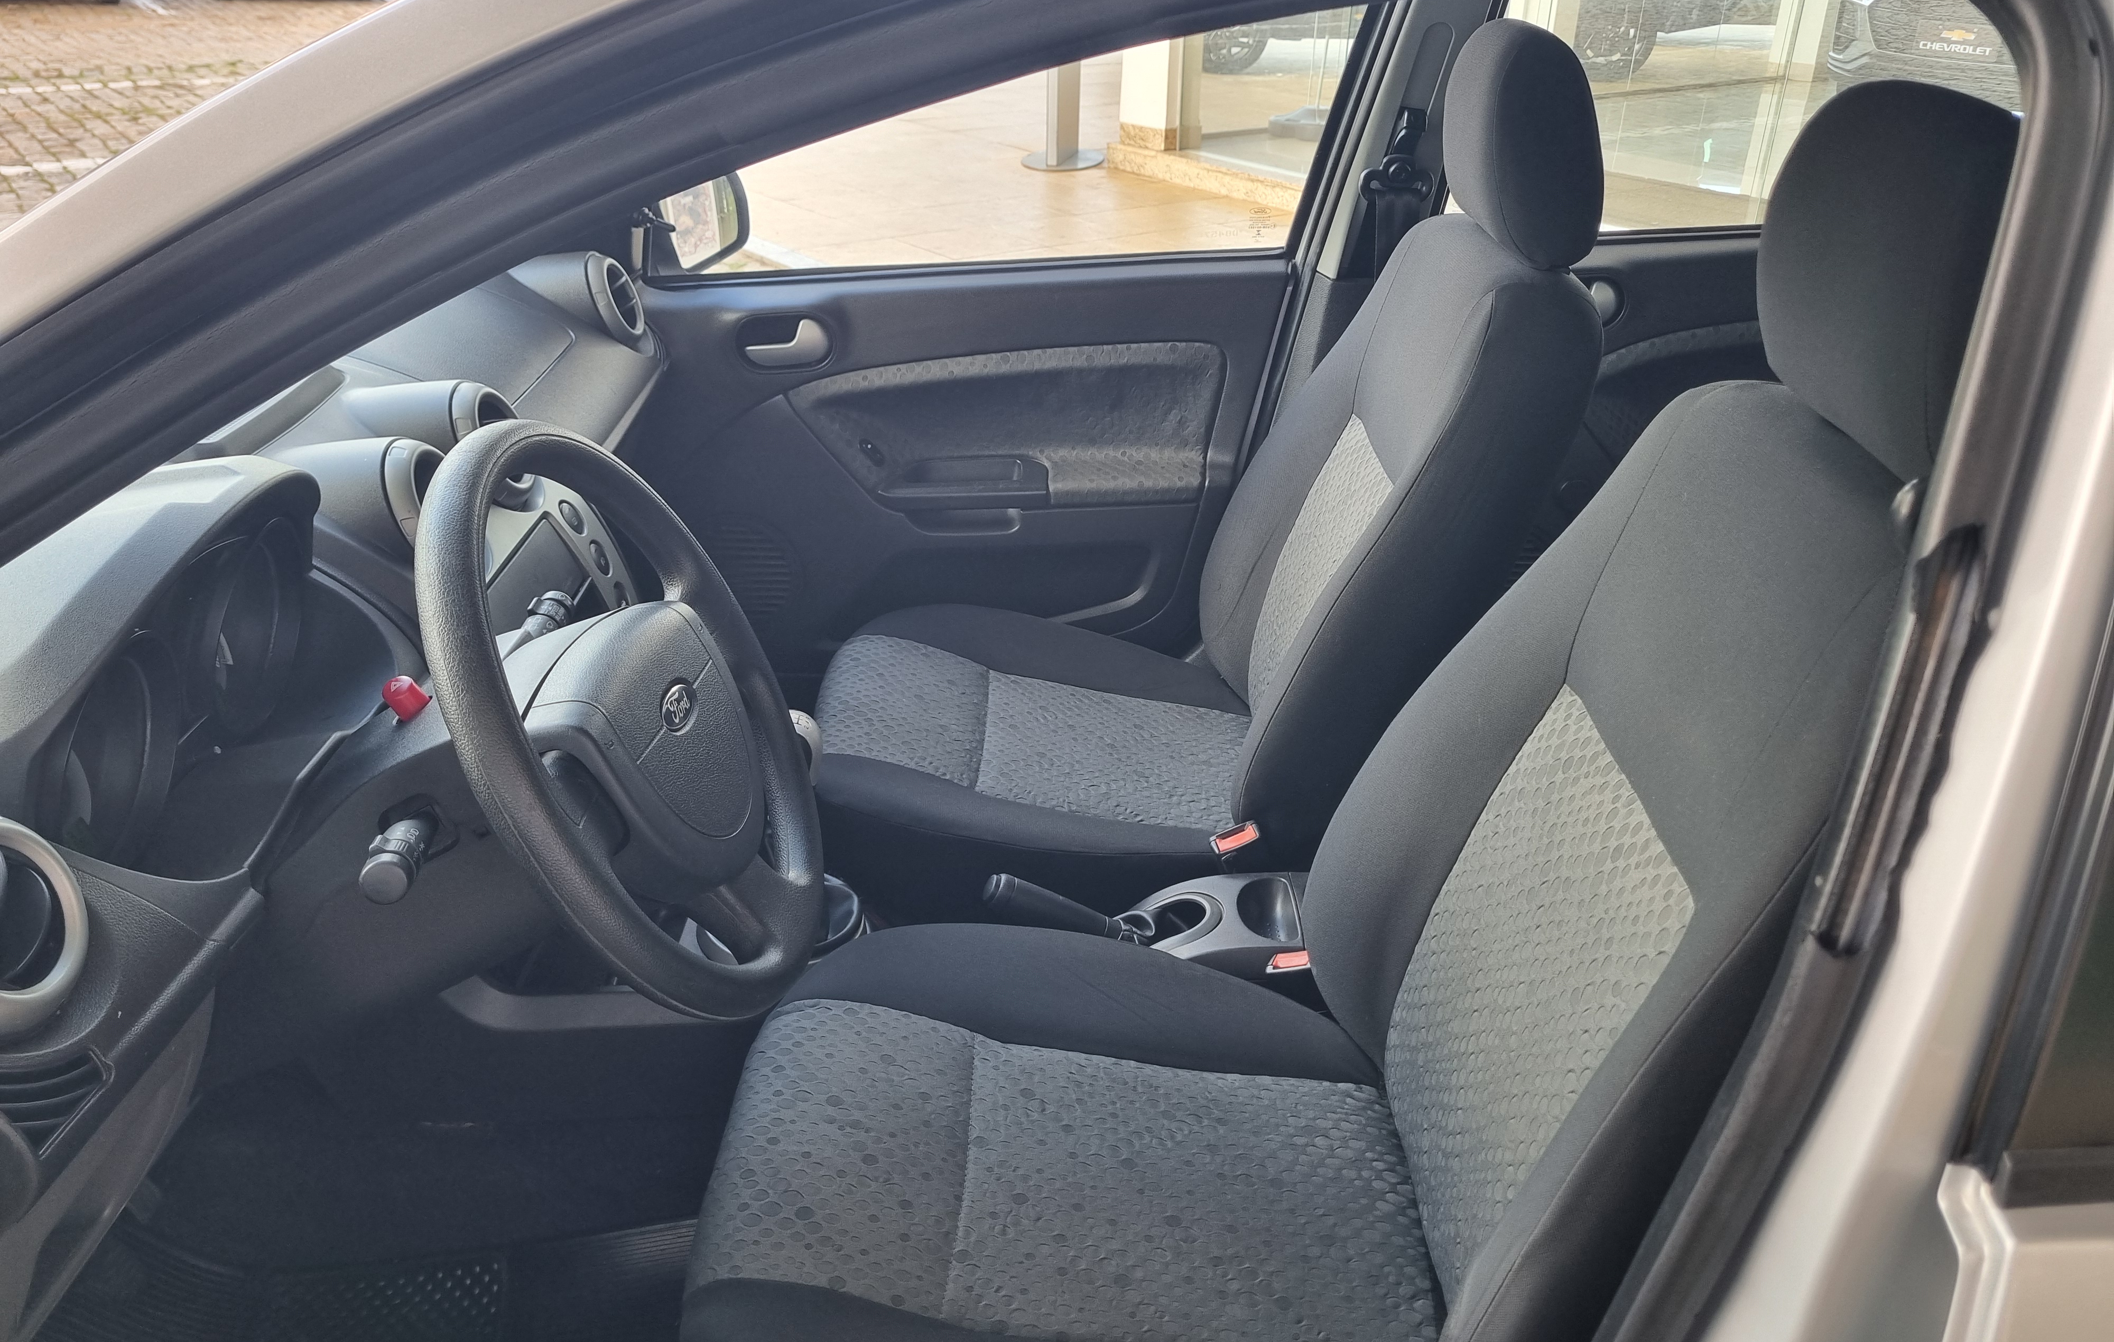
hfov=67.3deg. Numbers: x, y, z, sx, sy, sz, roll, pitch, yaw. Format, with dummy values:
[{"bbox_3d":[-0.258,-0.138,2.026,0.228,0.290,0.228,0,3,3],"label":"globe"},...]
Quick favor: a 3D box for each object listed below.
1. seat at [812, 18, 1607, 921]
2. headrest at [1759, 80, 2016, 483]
[{"bbox_3d":[0.110,-0.147,1.643,0.770,0.985,0.510,1,28,0],"label":"seat"},{"bbox_3d":[0.448,-0.202,0.825,0.120,0.200,0.260,-6,28,4],"label":"headrest"}]

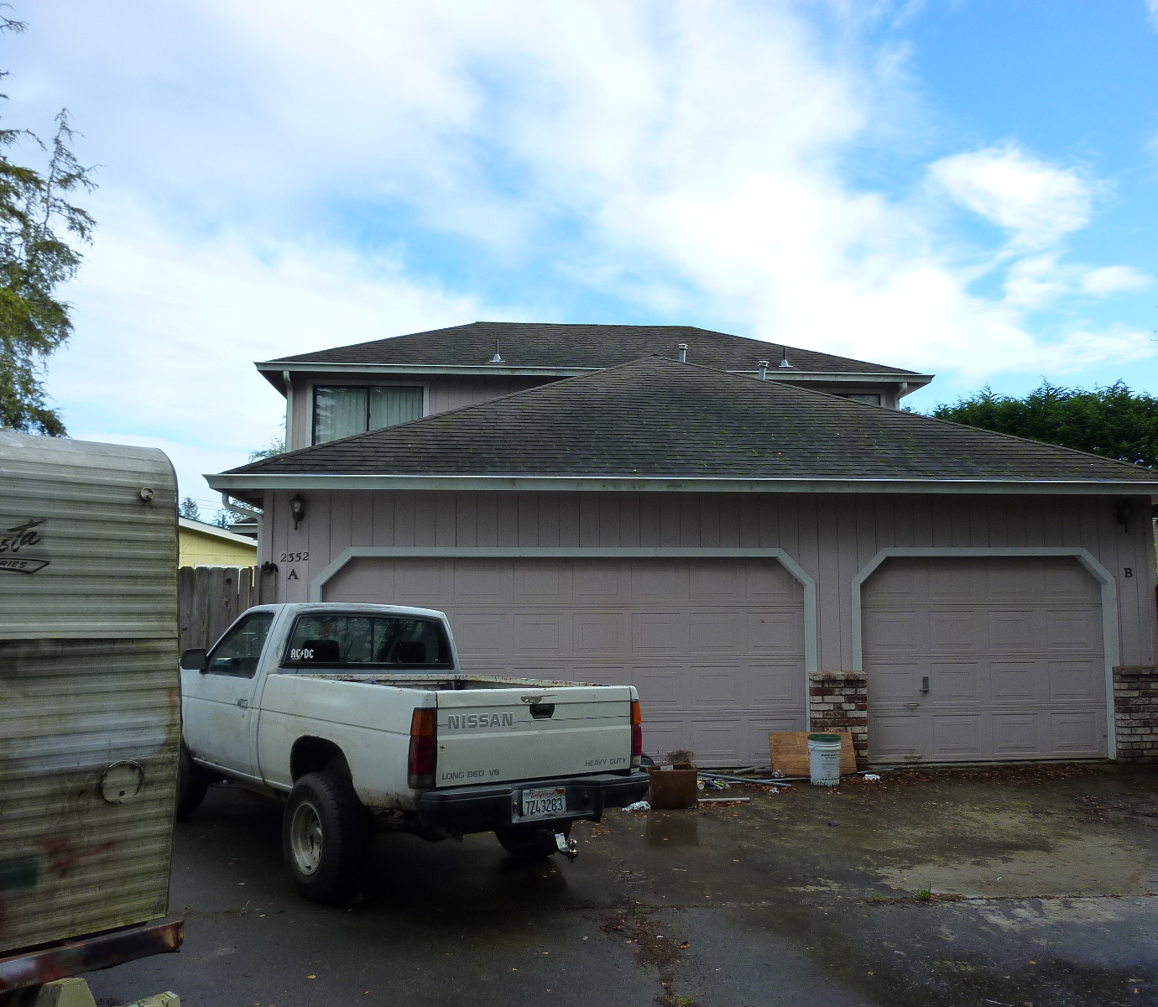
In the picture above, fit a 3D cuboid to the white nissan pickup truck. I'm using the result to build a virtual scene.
[{"bbox_3d":[-1.722,1.688,7.459,1.780,1.840,5.000,4,-7,-39],"label":"white nissan pickup truck"}]

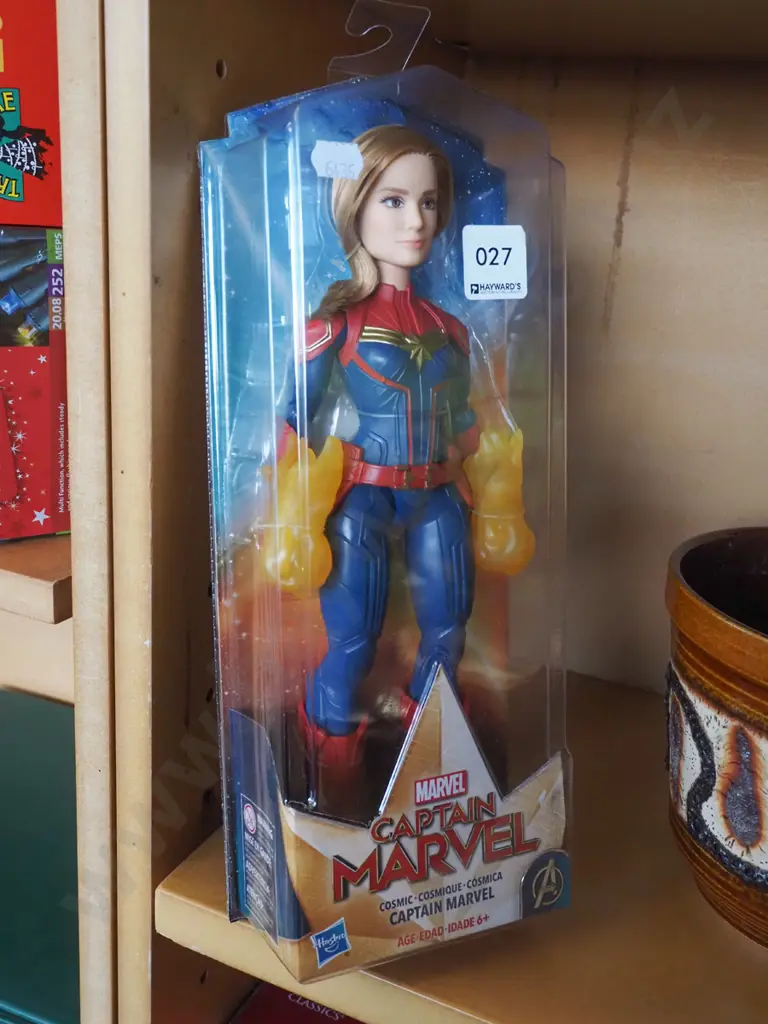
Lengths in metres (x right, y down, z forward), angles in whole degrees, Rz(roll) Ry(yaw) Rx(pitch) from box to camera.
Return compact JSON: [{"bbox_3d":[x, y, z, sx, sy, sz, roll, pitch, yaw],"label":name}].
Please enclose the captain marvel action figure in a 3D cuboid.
[{"bbox_3d":[0.005,0.002,0.361,0.112,0.290,0.052,-4,6,-24],"label":"captain marvel action figure"}]

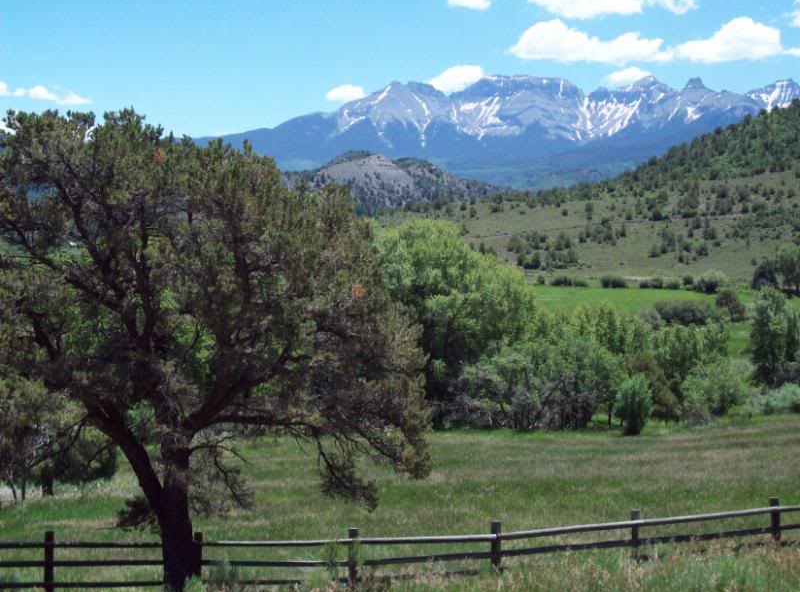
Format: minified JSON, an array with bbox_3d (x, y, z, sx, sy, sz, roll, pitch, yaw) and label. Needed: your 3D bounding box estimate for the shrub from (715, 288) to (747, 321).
[{"bbox_3d":[40.220,1.156,180.000,3.890,4.140,3.500,0,2,0],"label":"shrub"}]

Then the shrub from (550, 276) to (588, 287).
[{"bbox_3d":[33.233,-2.745,290.000,7.450,2.160,4.000,0,2,0],"label":"shrub"}]

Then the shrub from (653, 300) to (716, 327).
[{"bbox_3d":[32.929,2.069,170.000,7.360,3.100,4.500,0,2,0],"label":"shrub"}]

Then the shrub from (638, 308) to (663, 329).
[{"bbox_3d":[27.944,2.622,165.000,2.680,2.450,2.500,0,2,0],"label":"shrub"}]

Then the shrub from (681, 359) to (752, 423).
[{"bbox_3d":[16.905,5.101,79.000,3.850,3.530,3.400,0,2,0],"label":"shrub"}]

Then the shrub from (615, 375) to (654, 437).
[{"bbox_3d":[11.840,5.552,75.000,1.930,3.140,1.900,0,2,0],"label":"shrub"}]

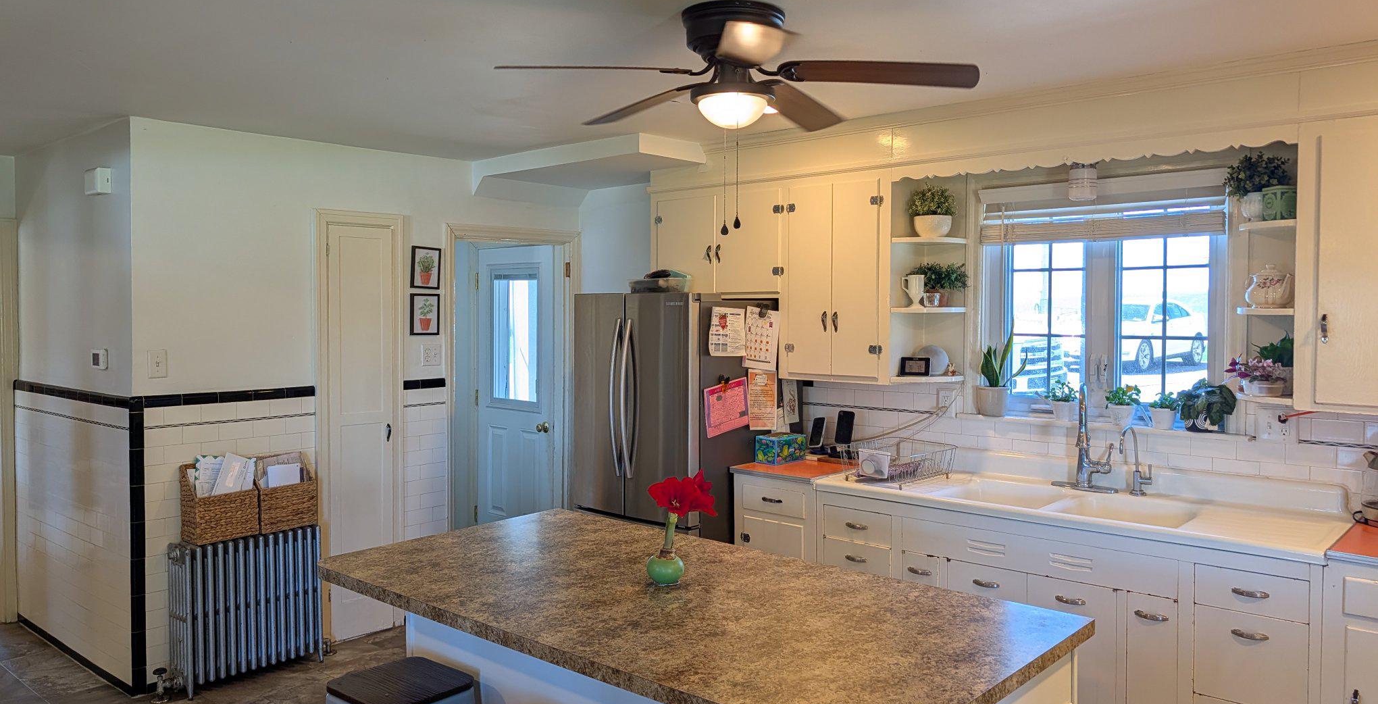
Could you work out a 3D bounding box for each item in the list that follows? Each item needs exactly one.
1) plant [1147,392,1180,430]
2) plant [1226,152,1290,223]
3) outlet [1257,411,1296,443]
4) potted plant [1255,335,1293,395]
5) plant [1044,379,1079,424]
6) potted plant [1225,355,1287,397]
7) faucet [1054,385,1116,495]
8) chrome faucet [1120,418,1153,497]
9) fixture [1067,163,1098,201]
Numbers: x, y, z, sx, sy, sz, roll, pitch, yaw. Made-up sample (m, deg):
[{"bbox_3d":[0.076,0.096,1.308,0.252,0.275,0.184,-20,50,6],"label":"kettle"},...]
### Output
[{"bbox_3d":[1.859,0.232,3.752,0.117,0.150,0.117,2,3,41],"label":"plant"},{"bbox_3d":[1.999,-0.583,3.365,0.200,0.245,0.195,2,3,41],"label":"plant"},{"bbox_3d":[2.114,0.267,3.451,0.117,0.114,0.018,2,3,42],"label":"outlet"},{"bbox_3d":[2.053,0.039,3.330,0.155,0.210,0.150,2,3,41],"label":"potted plant"},{"bbox_3d":[1.557,0.202,3.989,0.124,0.175,0.120,2,3,42],"label":"plant"},{"bbox_3d":[1.968,0.084,3.319,0.180,0.150,0.140,2,3,41],"label":"potted plant"},{"bbox_3d":[1.521,0.334,3.720,0.255,0.415,0.250,1,2,34],"label":"faucet"},{"bbox_3d":[1.701,0.414,3.644,0.155,0.270,0.090,-1,2,-37],"label":"chrome faucet"},{"bbox_3d":[1.545,-0.668,3.747,0.107,0.165,0.107,2,3,41],"label":"fixture"}]

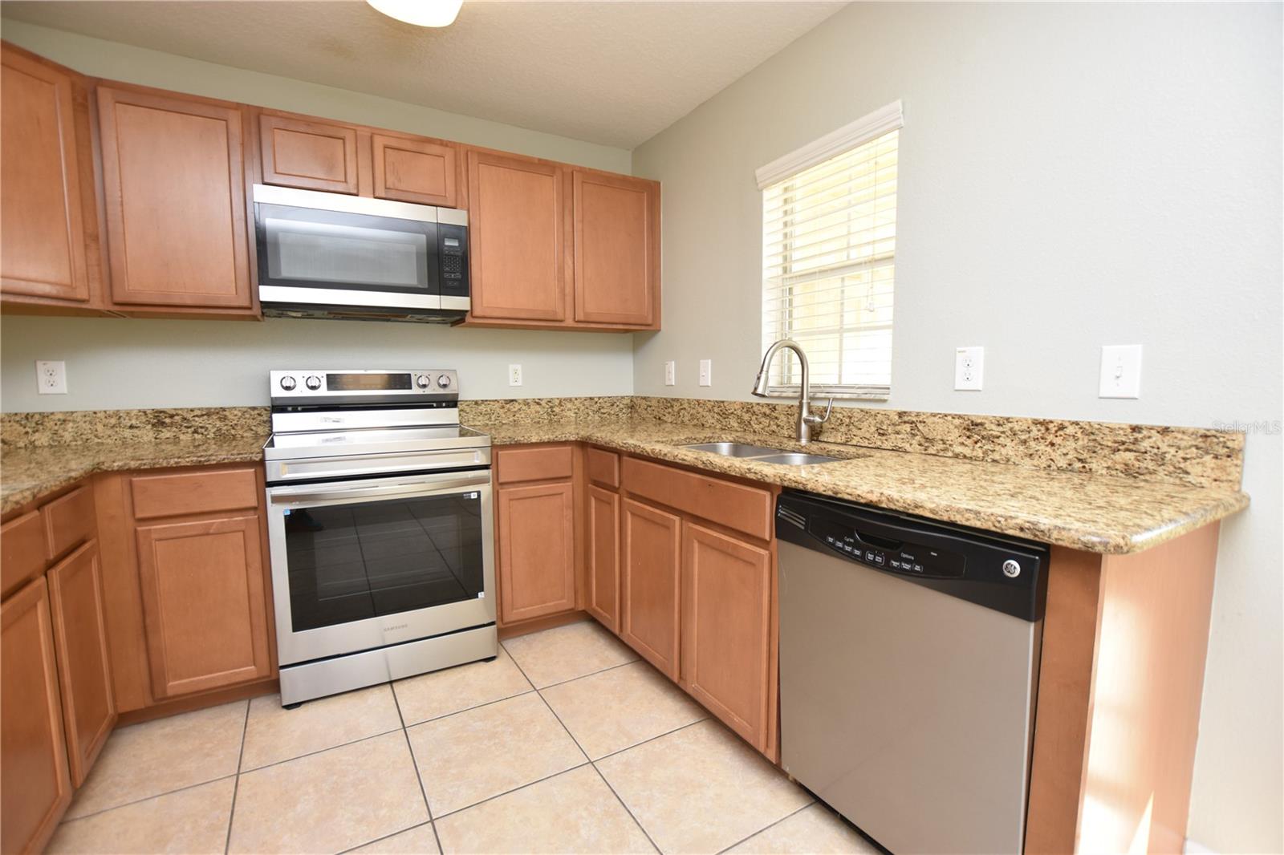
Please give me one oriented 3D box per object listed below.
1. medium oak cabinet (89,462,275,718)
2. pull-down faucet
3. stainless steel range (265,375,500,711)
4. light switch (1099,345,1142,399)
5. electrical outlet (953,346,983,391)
[{"bbox_3d":[-1.661,0.523,2.059,0.445,0.830,0.600,-3,6,-30],"label":"medium oak cabinet"},{"bbox_3d":[0.546,-0.126,1.924,0.265,0.378,0.150,-3,6,-30],"label":"pull-down faucet"},{"bbox_3d":[-1.110,0.370,2.296,0.755,1.195,0.710,-3,6,-30],"label":"stainless steel range"},{"bbox_3d":[1.136,-0.131,1.273,0.014,0.123,0.076,-3,6,-30],"label":"light switch"},{"bbox_3d":[0.963,-0.172,1.579,0.010,0.123,0.077,-3,6,-30],"label":"electrical outlet"}]

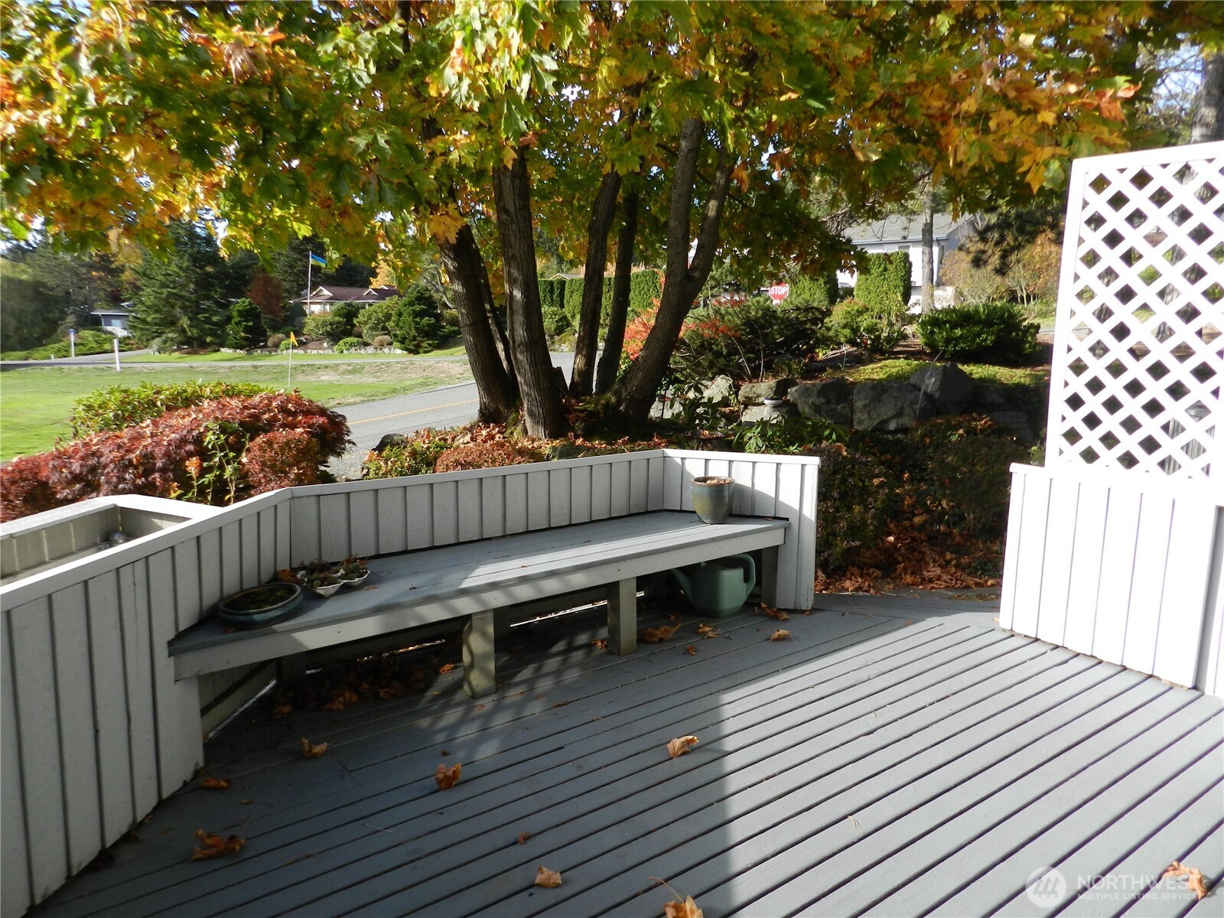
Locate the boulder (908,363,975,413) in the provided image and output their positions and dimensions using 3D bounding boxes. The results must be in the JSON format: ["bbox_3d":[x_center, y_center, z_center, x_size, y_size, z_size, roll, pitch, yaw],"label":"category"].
[{"bbox_3d":[4.051,-0.864,10.000,0.800,0.620,0.650,4,10,22],"label":"boulder"}]

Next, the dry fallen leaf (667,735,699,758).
[{"bbox_3d":[0.251,1.010,2.874,0.110,0.050,0.085,0,9,0],"label":"dry fallen leaf"}]

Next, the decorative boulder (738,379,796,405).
[{"bbox_3d":[2.102,-0.905,11.000,0.760,0.360,0.550,2,10,12],"label":"decorative boulder"}]

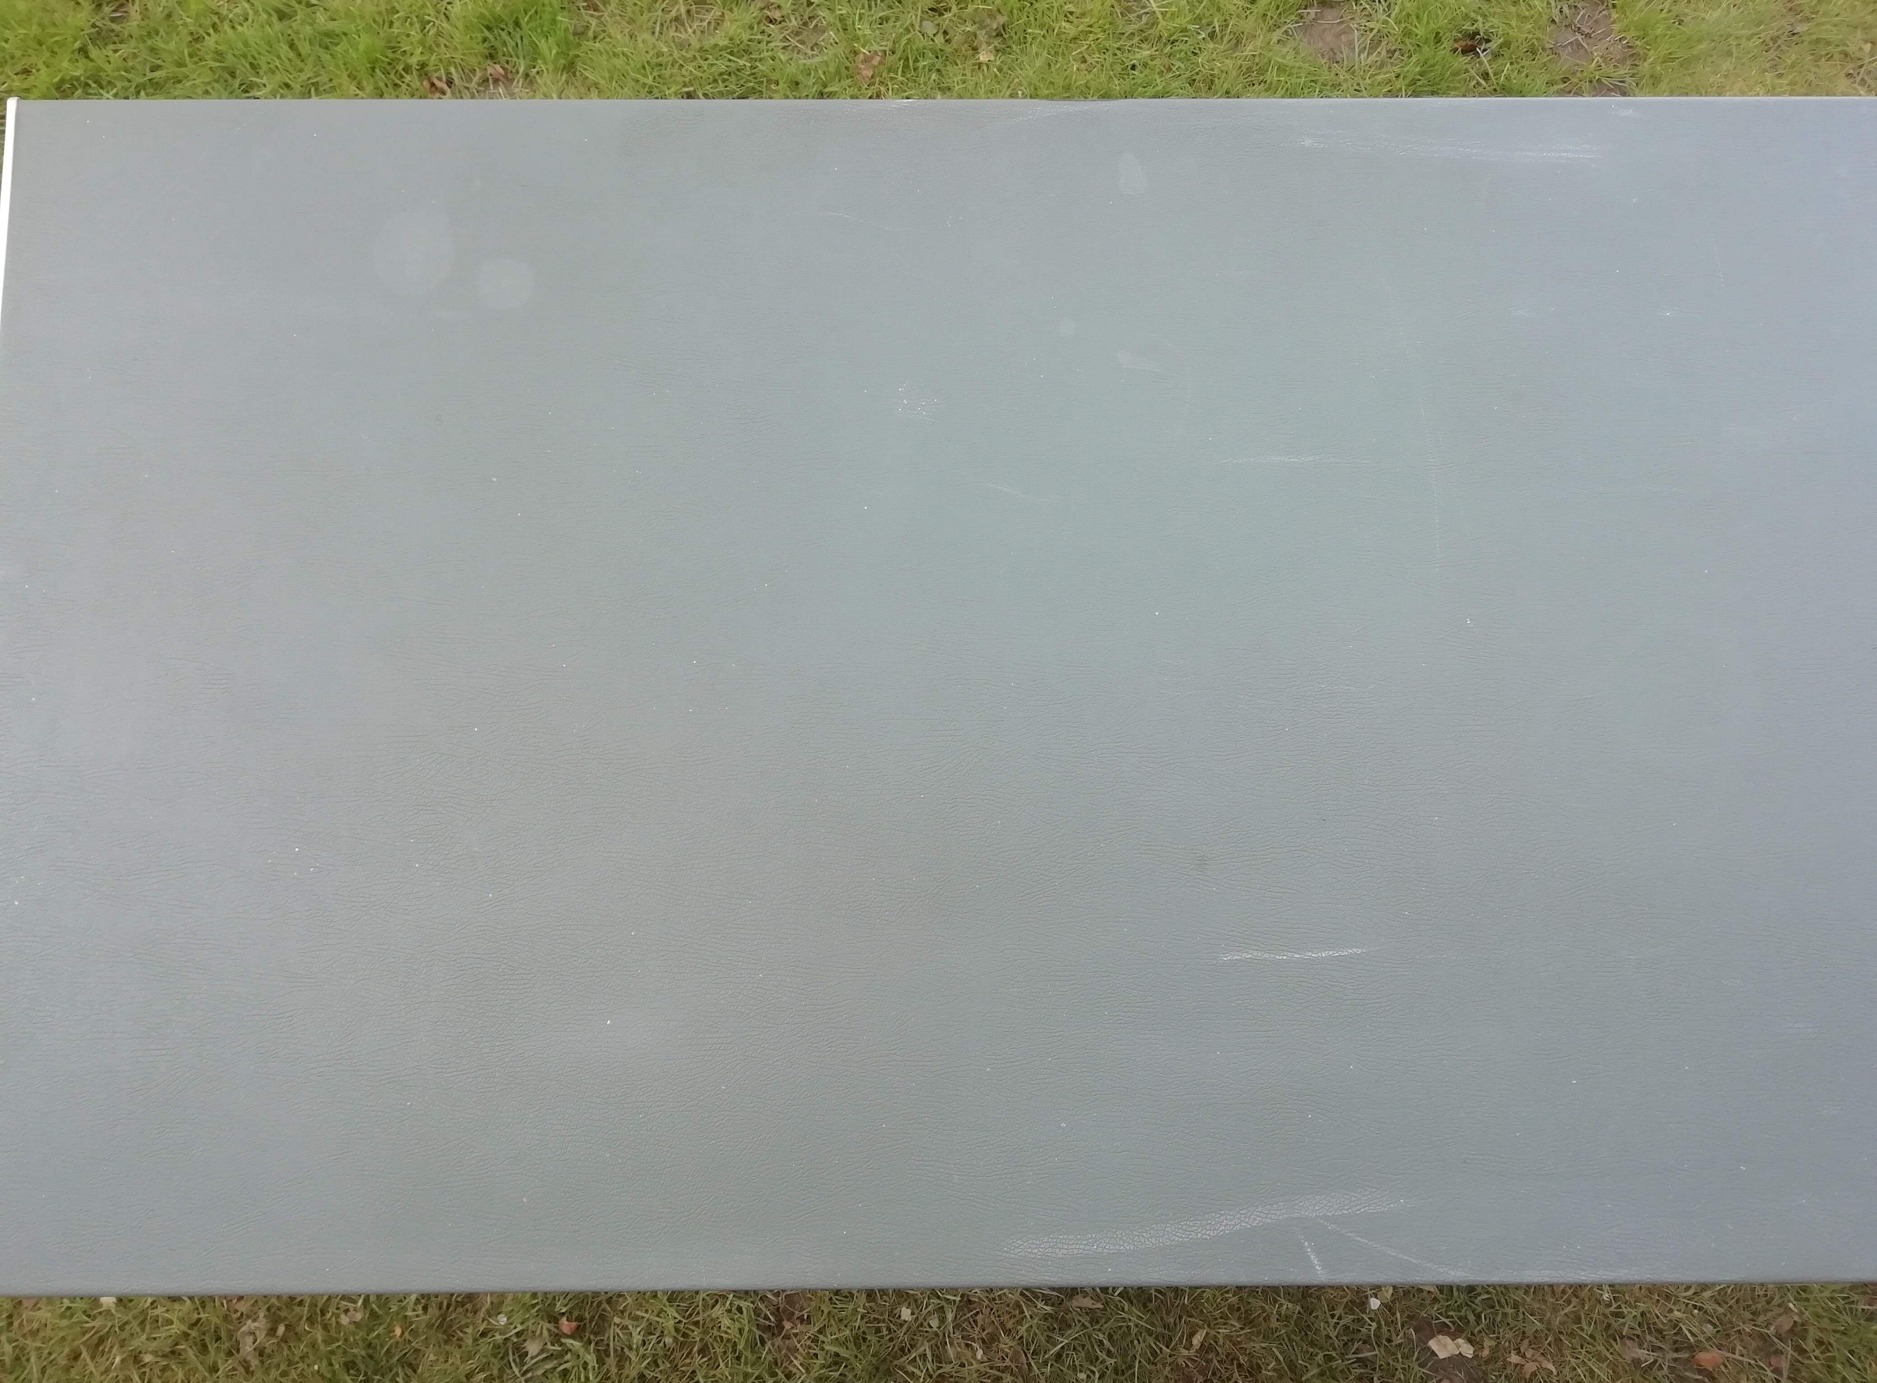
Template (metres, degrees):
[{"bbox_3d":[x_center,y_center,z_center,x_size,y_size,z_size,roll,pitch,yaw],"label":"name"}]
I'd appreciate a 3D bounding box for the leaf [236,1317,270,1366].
[{"bbox_3d":[-0.649,0.616,1.336,0.028,0.014,0.045,8,84,1],"label":"leaf"}]

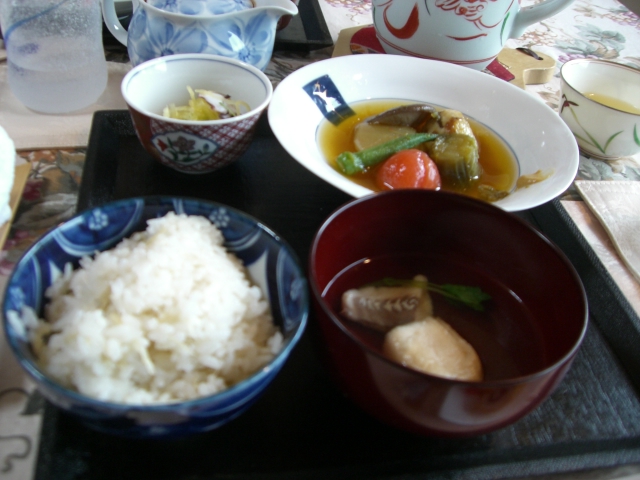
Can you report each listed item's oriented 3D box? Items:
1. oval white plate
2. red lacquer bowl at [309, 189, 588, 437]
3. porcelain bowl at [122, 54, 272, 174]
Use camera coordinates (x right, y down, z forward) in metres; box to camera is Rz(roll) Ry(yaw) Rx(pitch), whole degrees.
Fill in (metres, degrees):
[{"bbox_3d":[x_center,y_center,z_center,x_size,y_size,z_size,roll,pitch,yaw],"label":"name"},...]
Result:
[{"bbox_3d":[0.065,-0.058,0.472,0.199,0.047,0.199,-2,40,-11],"label":"oval white plate"},{"bbox_3d":[0.053,0.042,0.330,0.120,0.072,0.120,4,40,-4],"label":"red lacquer bowl"},{"bbox_3d":[-0.079,-0.077,0.465,0.093,0.054,0.093,-2,40,-11],"label":"porcelain bowl"}]

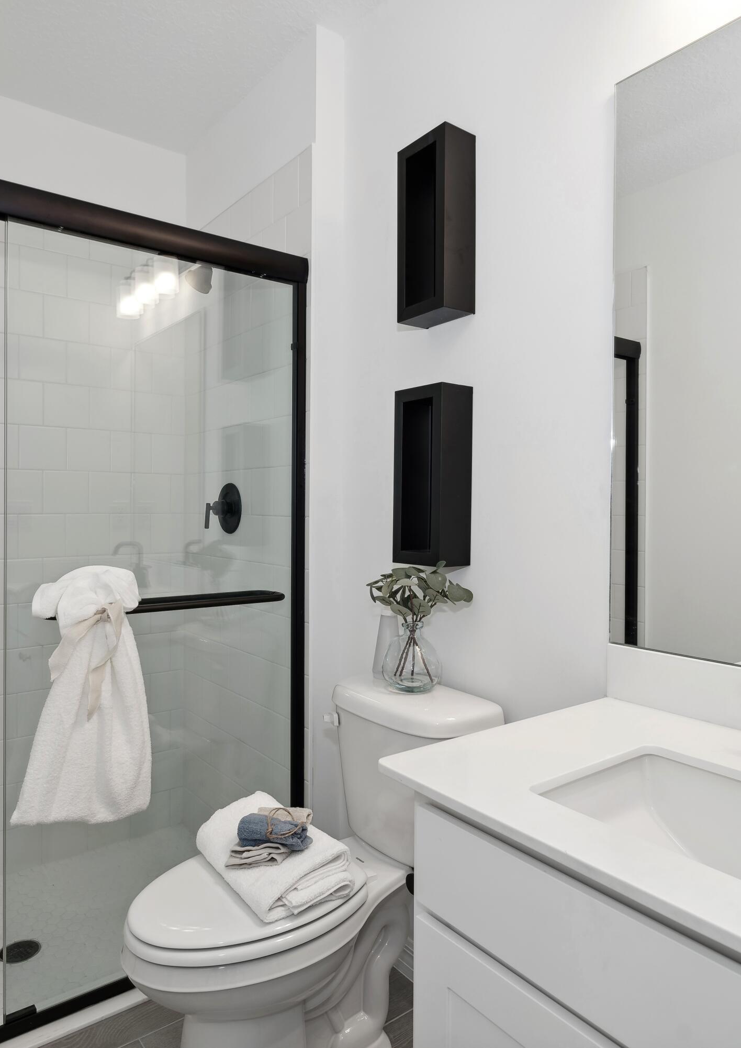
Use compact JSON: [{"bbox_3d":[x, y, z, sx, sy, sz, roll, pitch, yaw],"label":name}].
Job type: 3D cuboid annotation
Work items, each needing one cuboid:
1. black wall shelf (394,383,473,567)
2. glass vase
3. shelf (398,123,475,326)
[{"bbox_3d":[0.144,-0.111,1.551,0.096,0.408,0.165,0,0,-36],"label":"black wall shelf"},{"bbox_3d":[0.100,0.320,1.612,0.145,0.152,0.145,0,1,0],"label":"glass vase"},{"bbox_3d":[0.159,-0.712,1.592,0.099,0.419,0.169,-1,2,-37],"label":"shelf"}]

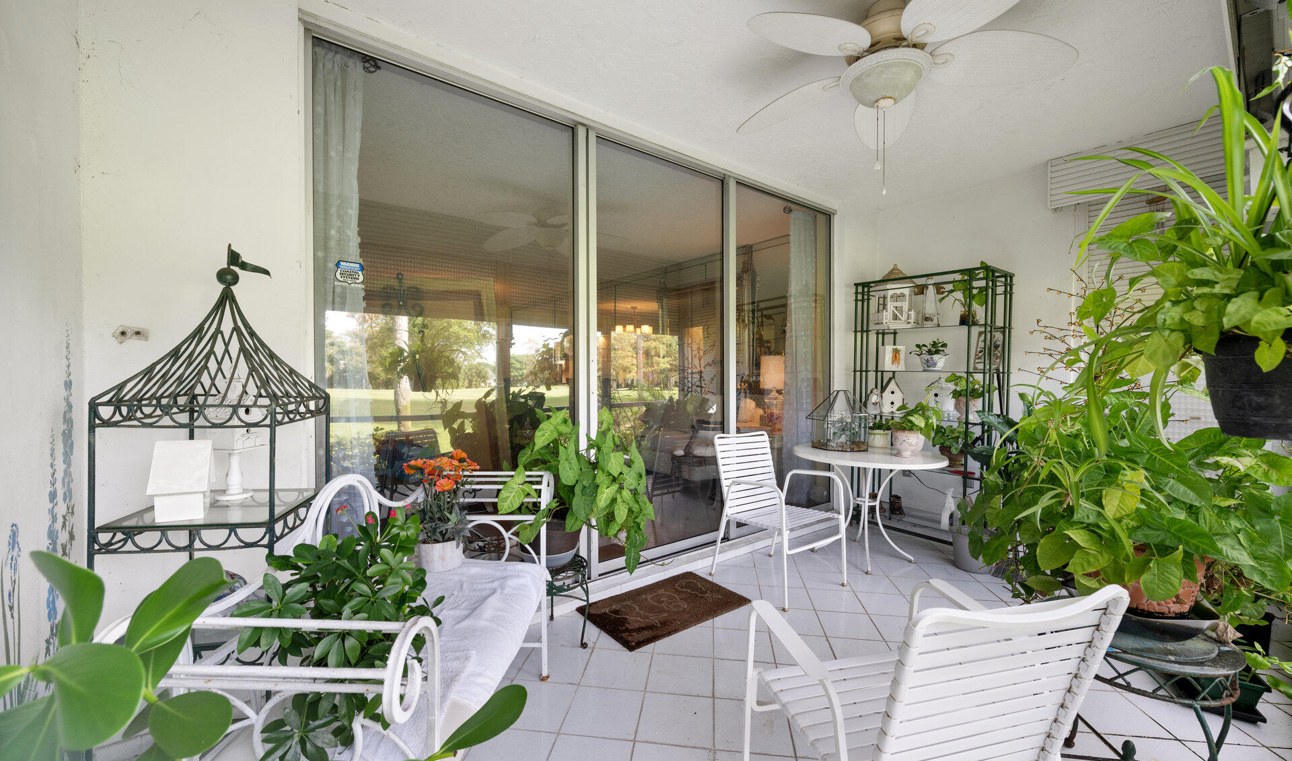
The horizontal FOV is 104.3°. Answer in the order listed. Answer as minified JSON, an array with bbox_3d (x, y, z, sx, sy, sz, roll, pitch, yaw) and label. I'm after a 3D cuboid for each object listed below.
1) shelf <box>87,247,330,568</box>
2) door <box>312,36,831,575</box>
[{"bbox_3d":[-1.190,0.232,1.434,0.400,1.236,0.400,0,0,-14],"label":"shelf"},{"bbox_3d":[0.129,-0.153,3.088,3.631,2.445,0.116,-1,1,-38],"label":"door"}]

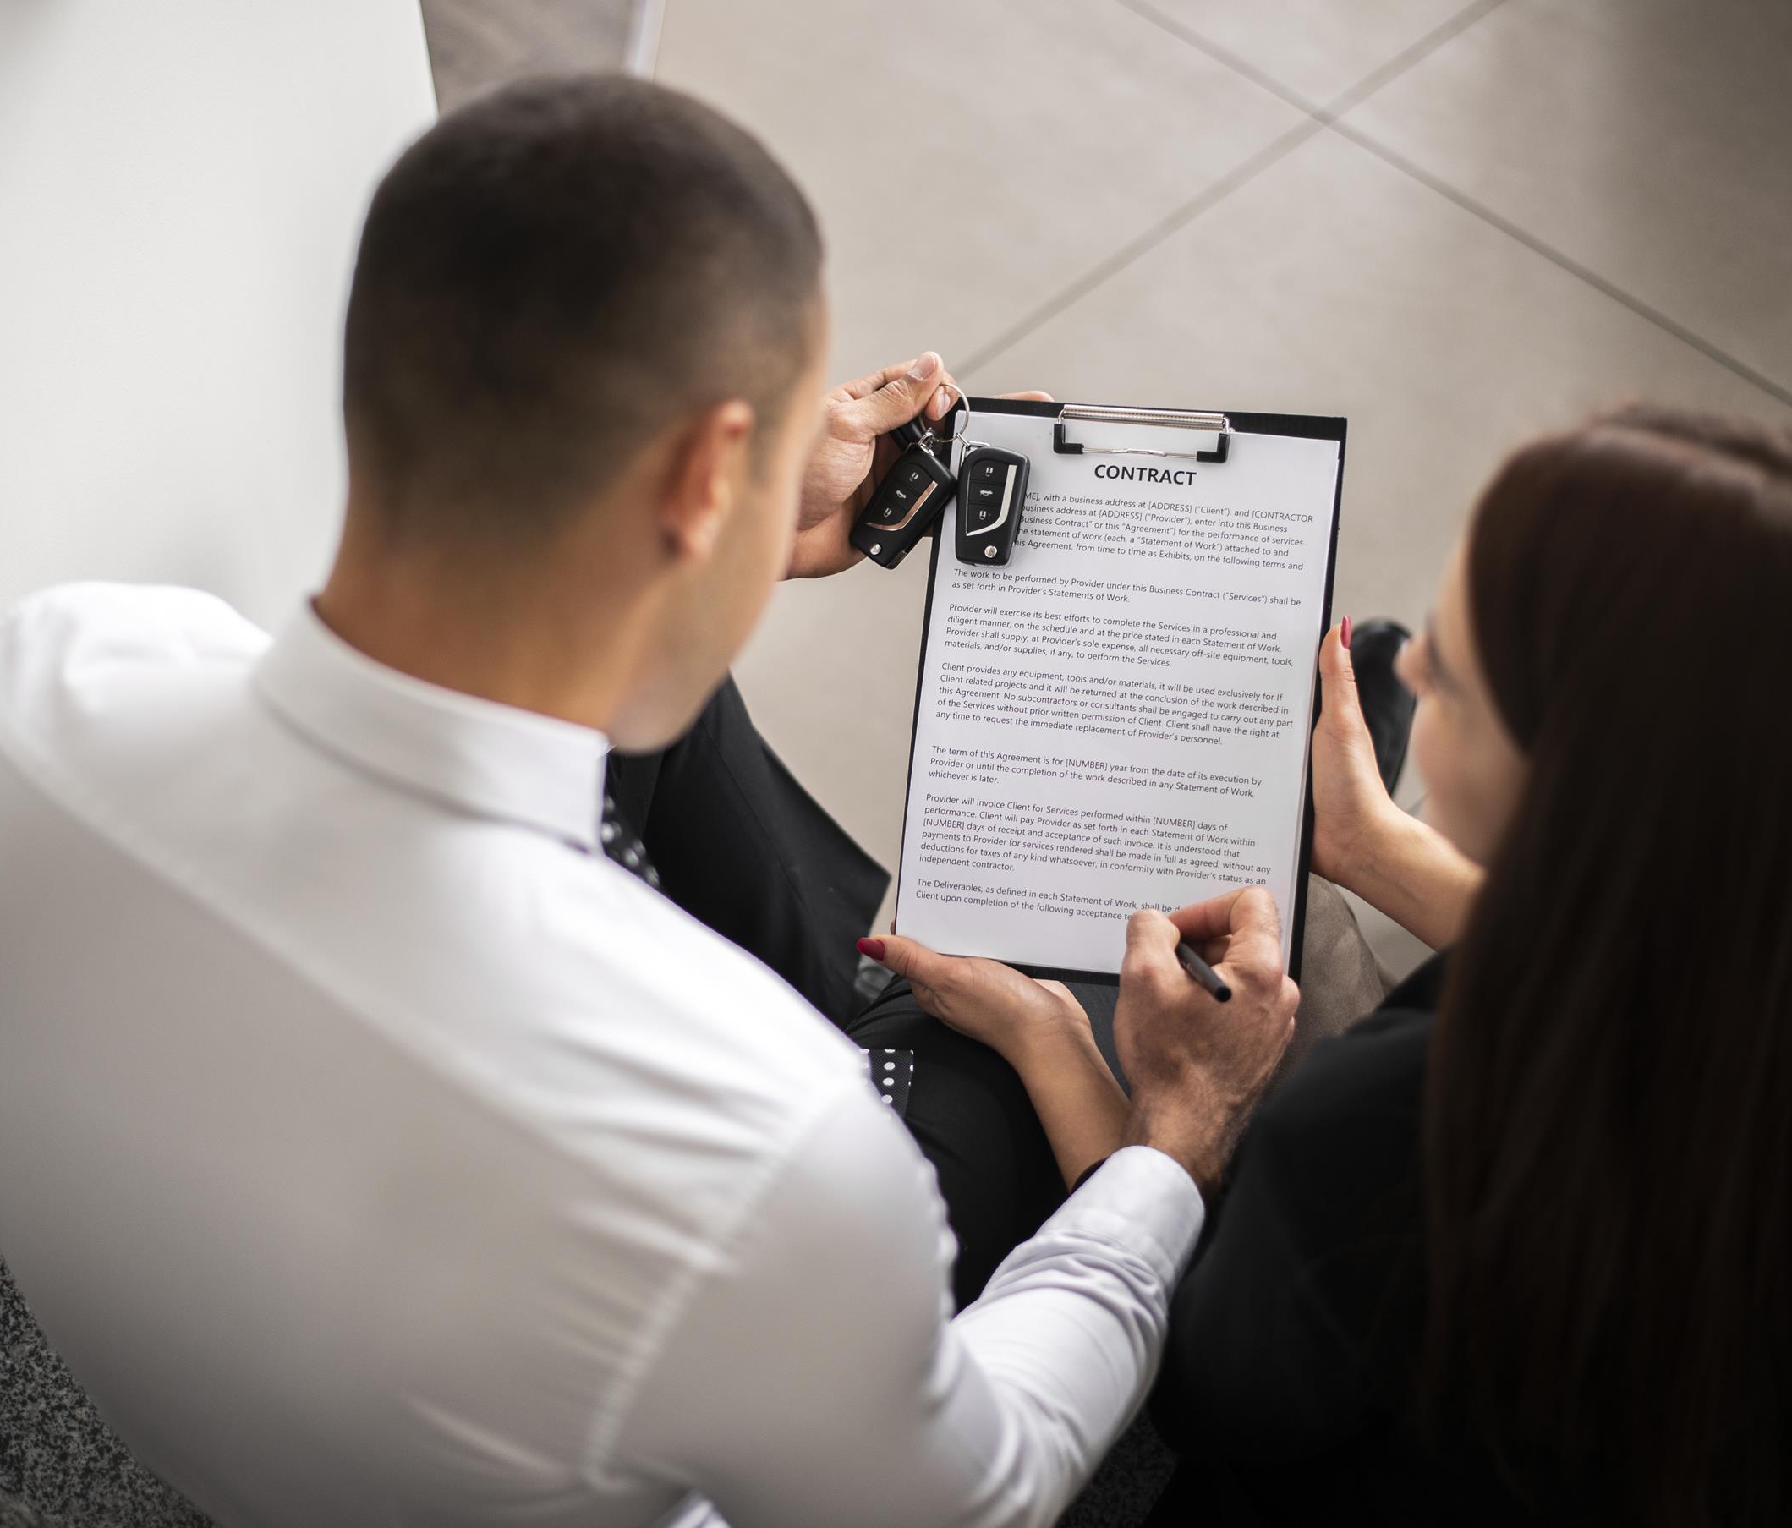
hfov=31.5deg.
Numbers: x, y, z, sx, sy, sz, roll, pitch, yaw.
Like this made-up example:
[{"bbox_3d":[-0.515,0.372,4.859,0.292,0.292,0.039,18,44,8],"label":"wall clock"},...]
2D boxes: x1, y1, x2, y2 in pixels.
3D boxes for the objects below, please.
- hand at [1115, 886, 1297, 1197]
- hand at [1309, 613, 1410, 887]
[{"bbox_3d":[0.162,0.143,1.655,0.095,0.085,0.158,1,87,6],"label":"hand"},{"bbox_3d":[0.225,-0.013,1.710,0.088,0.060,0.162,-25,84,3],"label":"hand"}]

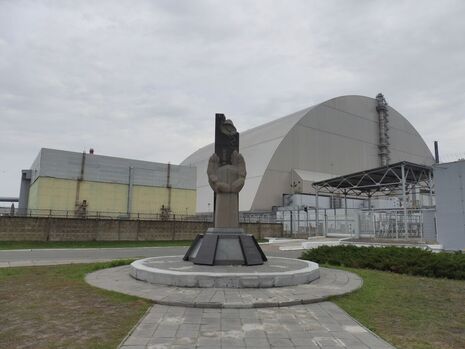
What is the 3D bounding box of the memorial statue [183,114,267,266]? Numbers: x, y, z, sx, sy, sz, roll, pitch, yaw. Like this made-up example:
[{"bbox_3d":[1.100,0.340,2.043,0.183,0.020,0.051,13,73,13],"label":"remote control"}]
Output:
[{"bbox_3d":[-0.195,0.332,10.707,2.726,4.928,2.556,1,-9,-5],"label":"memorial statue"}]

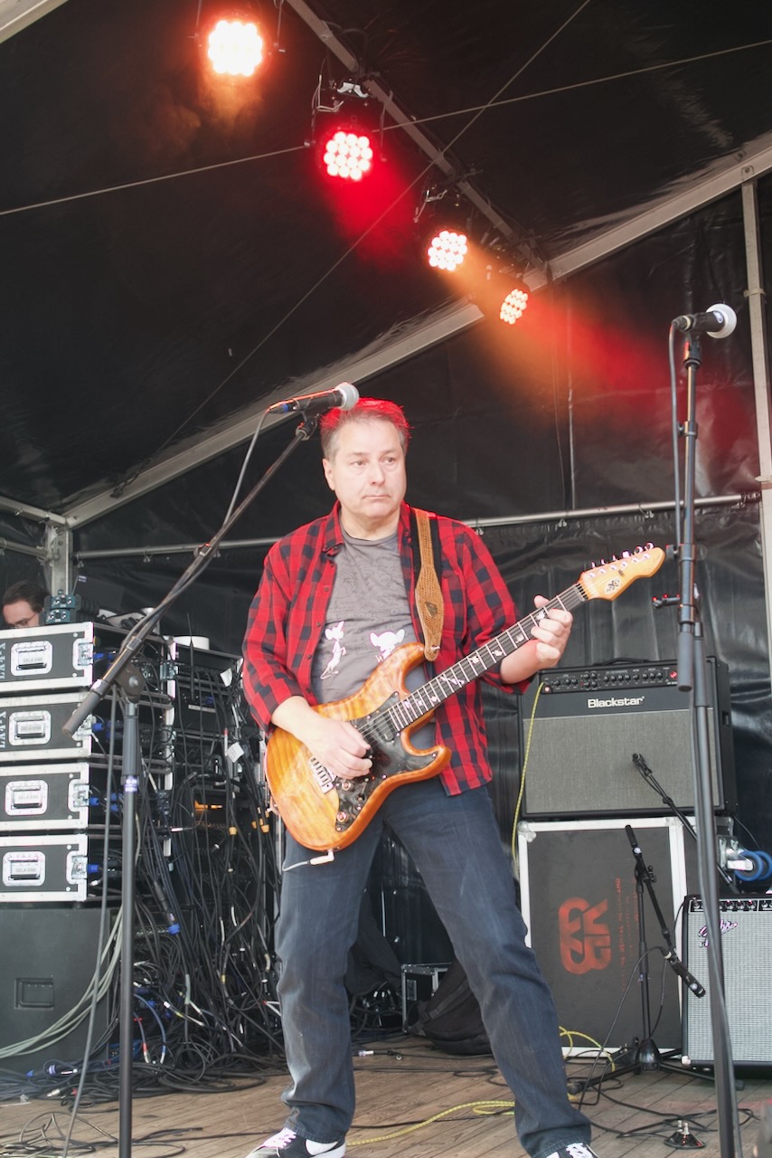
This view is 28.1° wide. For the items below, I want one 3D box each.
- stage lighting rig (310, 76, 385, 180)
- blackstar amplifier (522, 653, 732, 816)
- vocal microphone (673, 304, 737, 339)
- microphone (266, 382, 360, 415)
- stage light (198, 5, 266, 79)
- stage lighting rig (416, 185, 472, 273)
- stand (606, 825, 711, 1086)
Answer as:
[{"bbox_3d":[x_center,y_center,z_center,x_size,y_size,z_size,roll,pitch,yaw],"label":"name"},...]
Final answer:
[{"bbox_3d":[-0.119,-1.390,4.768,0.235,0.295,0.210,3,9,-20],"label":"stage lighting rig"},{"bbox_3d":[0.811,0.544,5.207,0.672,0.505,0.264,-5,-11,21],"label":"blackstar amplifier"},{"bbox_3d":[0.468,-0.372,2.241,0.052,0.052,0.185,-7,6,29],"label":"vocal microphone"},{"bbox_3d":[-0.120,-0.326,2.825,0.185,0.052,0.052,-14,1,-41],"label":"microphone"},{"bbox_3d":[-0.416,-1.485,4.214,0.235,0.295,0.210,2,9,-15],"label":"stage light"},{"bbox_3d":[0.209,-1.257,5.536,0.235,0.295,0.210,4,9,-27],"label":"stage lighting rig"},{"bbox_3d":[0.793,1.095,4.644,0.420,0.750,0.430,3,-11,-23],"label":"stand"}]

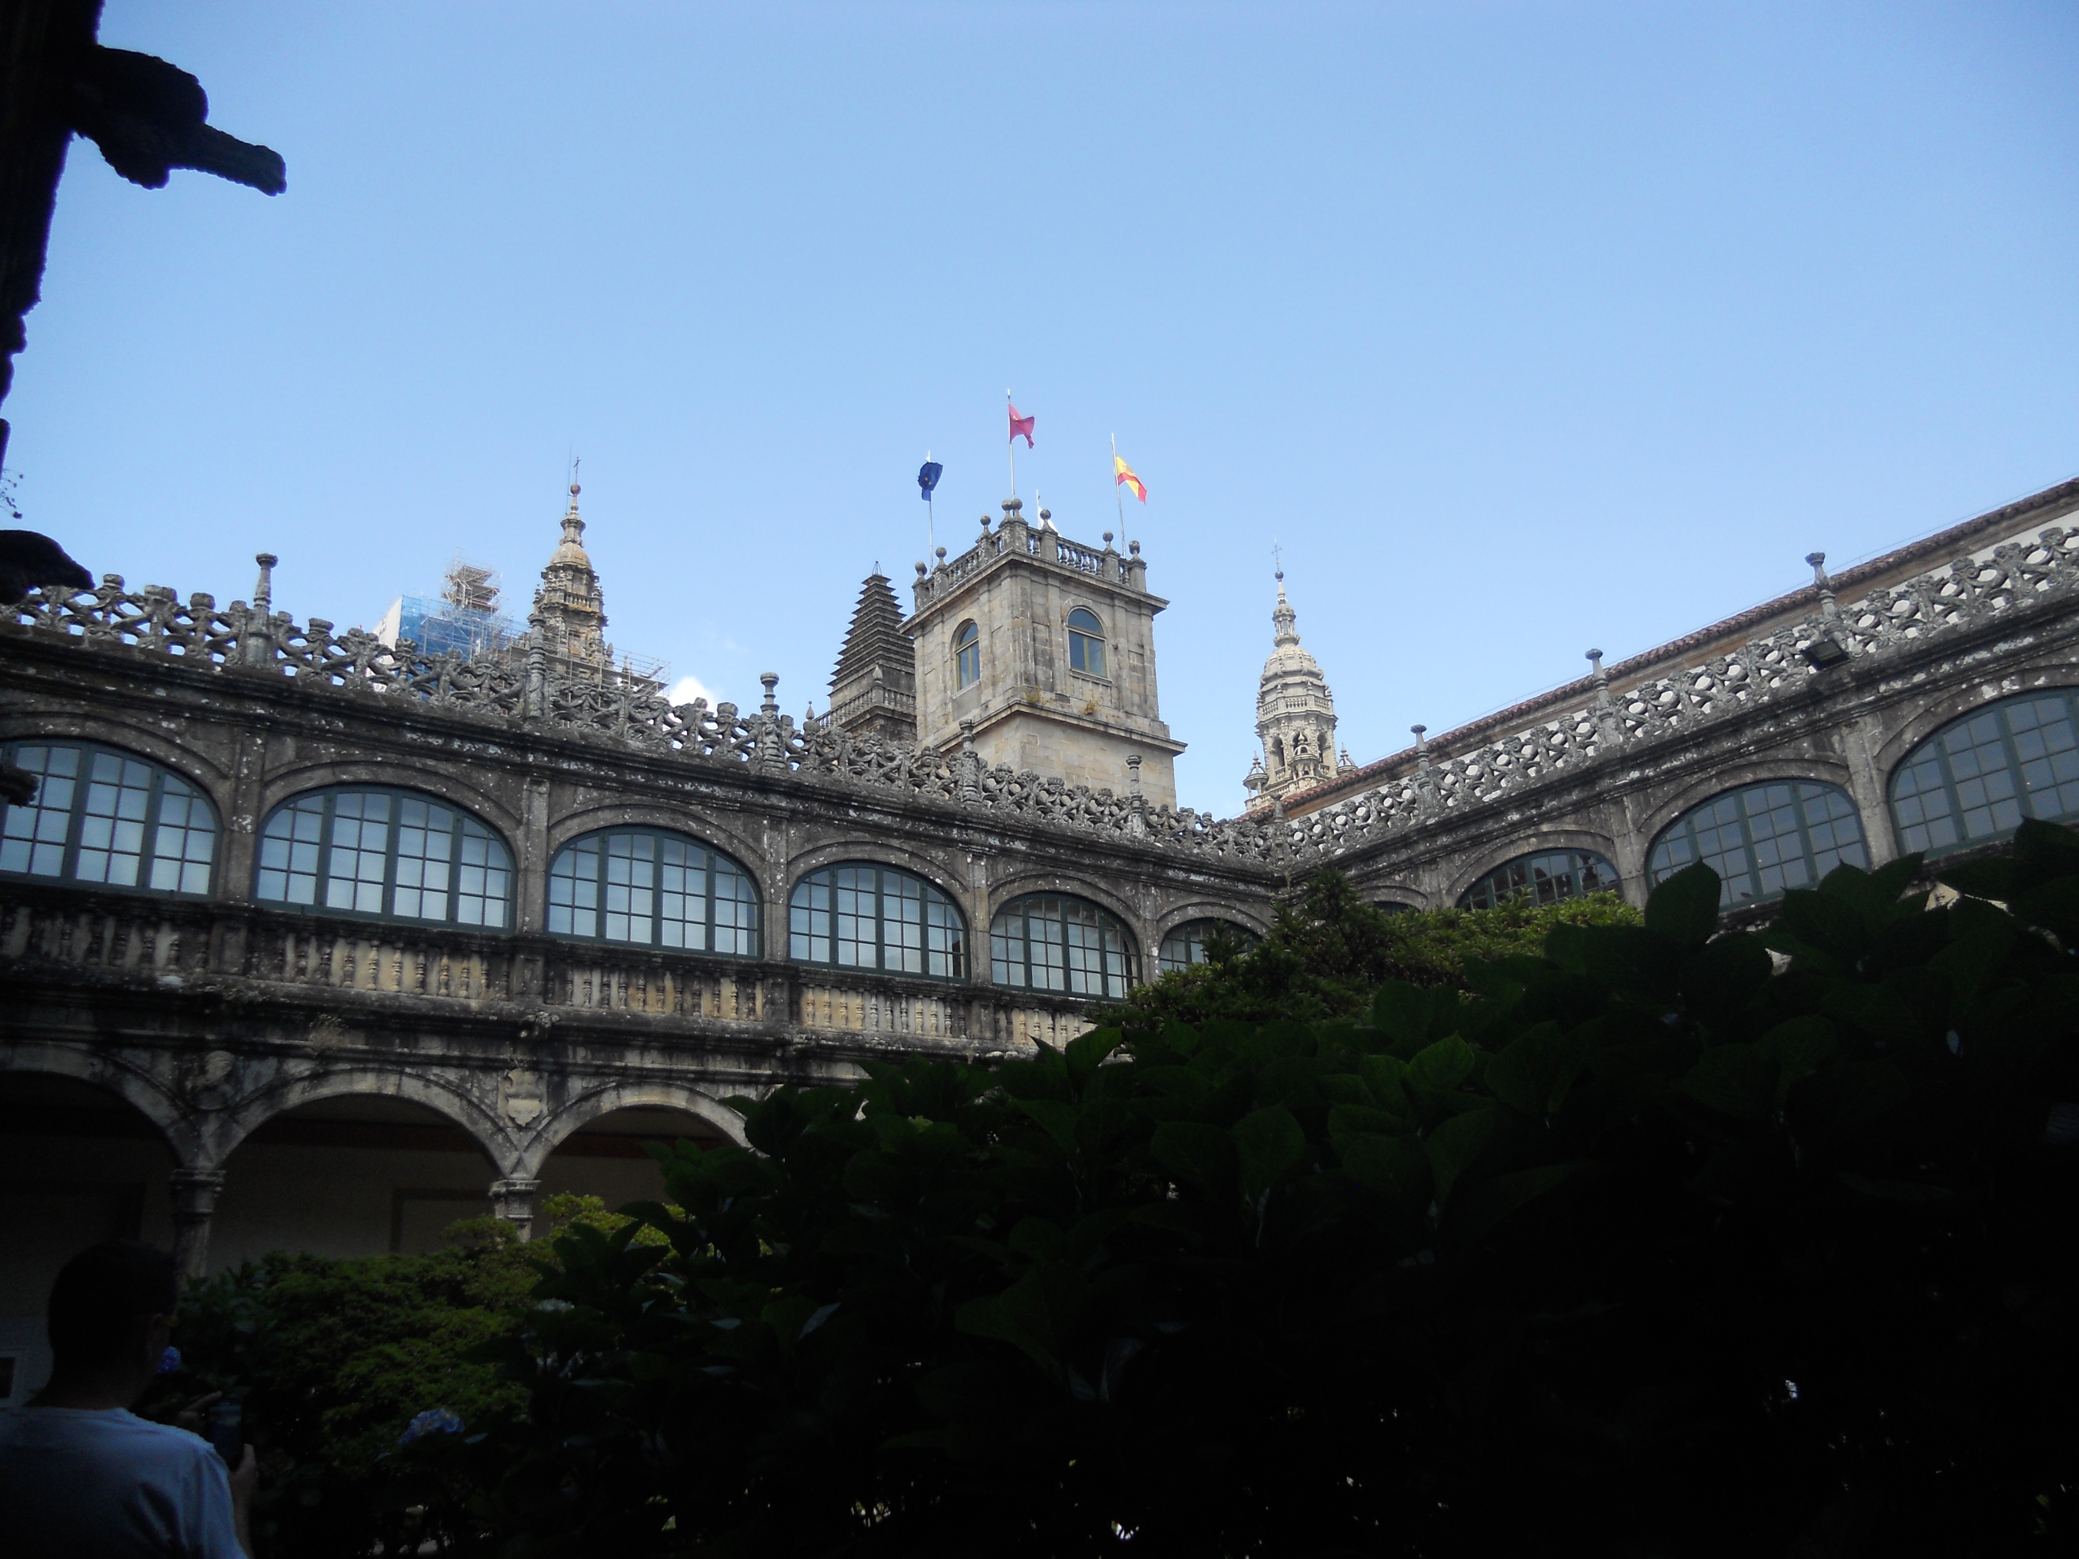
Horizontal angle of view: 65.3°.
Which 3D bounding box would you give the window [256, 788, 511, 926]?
[{"bbox_3d":[-8.162,0.959,20.433,3.186,1.739,0.250,12,-24,-36],"label":"window"}]

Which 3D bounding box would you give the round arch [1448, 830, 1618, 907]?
[{"bbox_3d":[7.891,1.476,25.979,0.400,1.170,3.472,11,-23,-34],"label":"round arch"}]

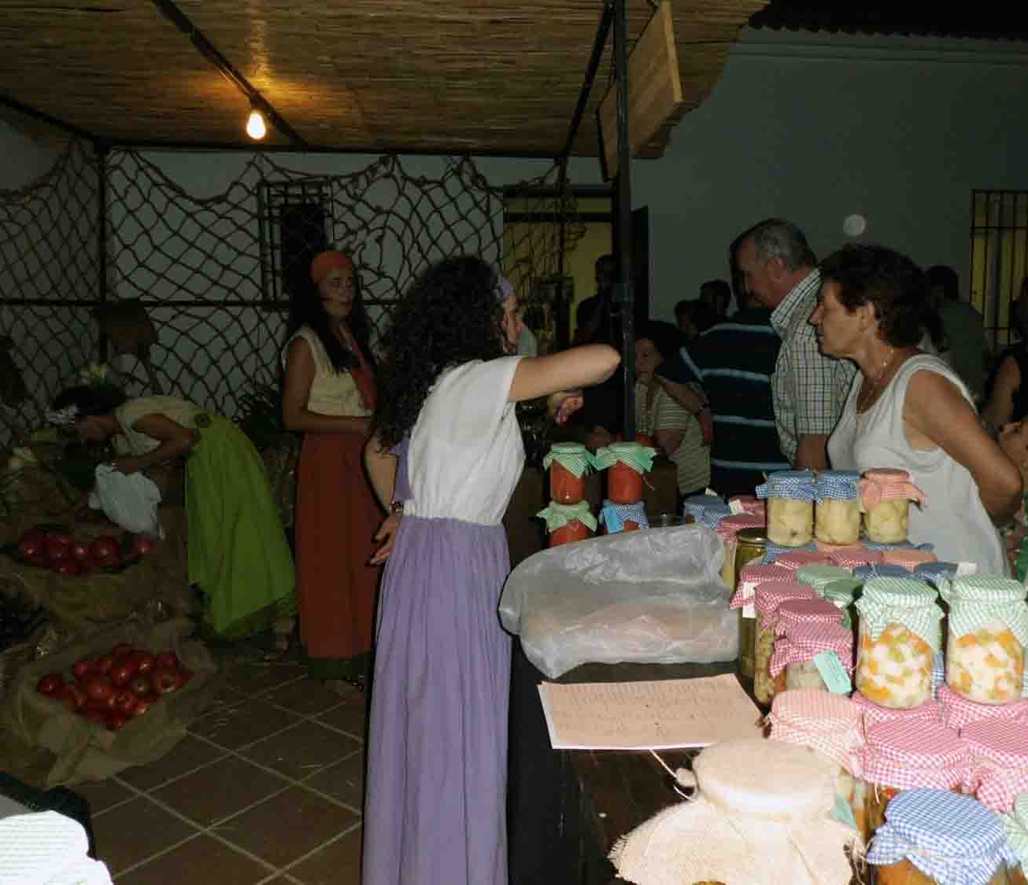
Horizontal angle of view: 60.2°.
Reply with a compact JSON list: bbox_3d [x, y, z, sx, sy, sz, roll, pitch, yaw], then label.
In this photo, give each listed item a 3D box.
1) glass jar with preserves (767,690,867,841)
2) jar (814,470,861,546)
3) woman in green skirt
[{"bbox_3d":[0.323,0.353,0.957,0.104,0.132,0.104,0,7,0],"label":"glass jar with preserves"},{"bbox_3d":[0.621,0.123,1.695,0.094,0.128,0.092,0,7,0],"label":"jar"},{"bbox_3d":[-1.519,0.336,3.910,1.030,1.130,0.500,0,8,0],"label":"woman in green skirt"}]

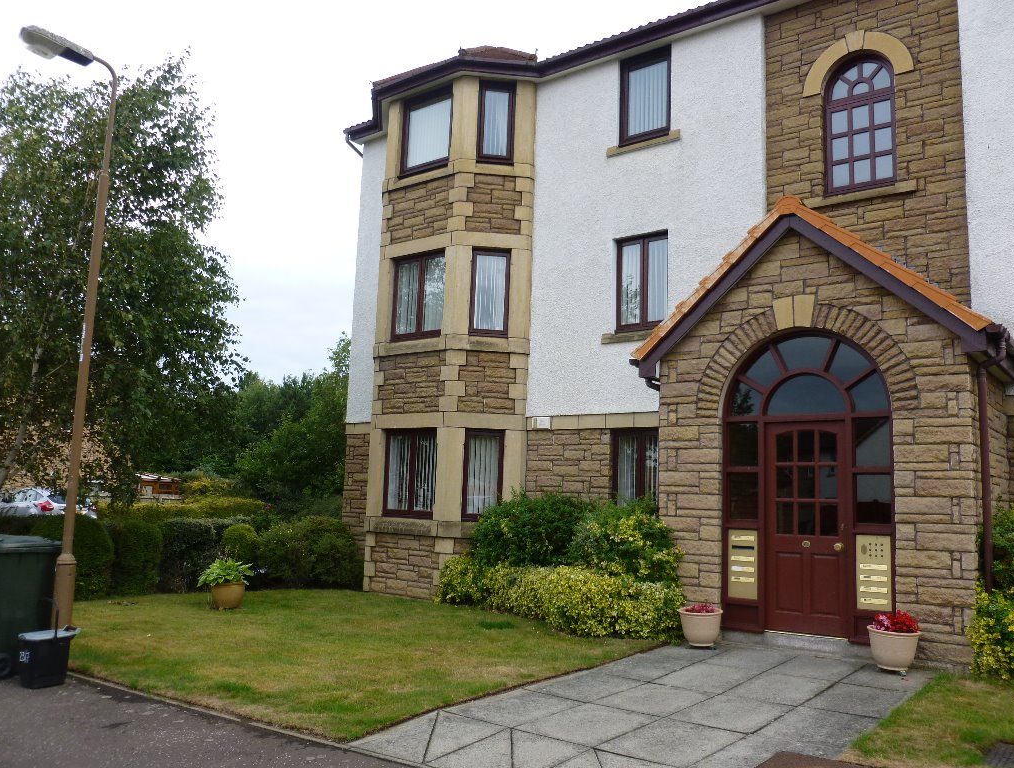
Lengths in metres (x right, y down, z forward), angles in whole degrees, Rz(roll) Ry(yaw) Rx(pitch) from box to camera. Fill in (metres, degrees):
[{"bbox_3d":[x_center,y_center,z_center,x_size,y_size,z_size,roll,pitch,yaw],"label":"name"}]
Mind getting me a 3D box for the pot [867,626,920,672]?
[{"bbox_3d":[3.095,2.113,6.643,0.415,0.340,0.415,-4,-10,36],"label":"pot"}]

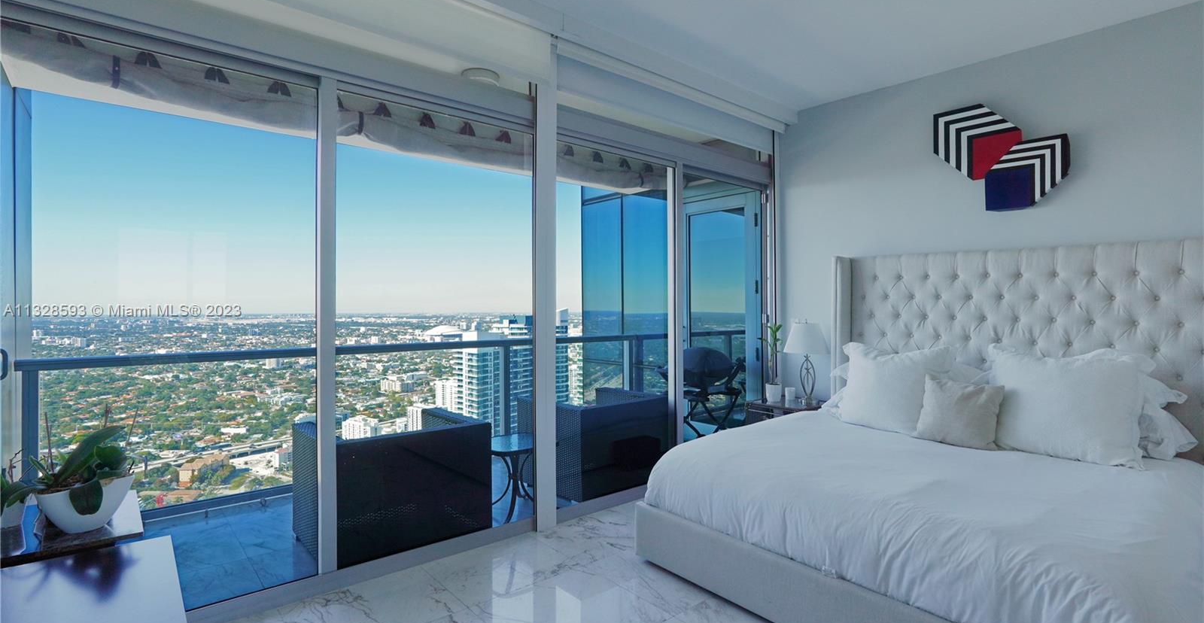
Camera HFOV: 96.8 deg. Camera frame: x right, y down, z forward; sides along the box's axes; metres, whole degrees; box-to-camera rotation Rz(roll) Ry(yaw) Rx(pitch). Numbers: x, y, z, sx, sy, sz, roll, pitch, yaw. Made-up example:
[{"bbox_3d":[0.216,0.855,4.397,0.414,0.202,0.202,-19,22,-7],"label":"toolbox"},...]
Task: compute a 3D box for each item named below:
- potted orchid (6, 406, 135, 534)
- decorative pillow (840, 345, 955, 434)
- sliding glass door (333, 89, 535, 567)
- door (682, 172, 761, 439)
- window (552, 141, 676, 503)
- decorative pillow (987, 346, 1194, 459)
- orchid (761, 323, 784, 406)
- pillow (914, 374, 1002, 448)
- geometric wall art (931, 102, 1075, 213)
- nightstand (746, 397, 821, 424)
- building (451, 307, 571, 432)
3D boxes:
[{"bbox_3d":[-1.533,0.437,1.550,0.250,0.325,0.200,0,0,-38],"label":"potted orchid"},{"bbox_3d":[1.821,0.440,3.314,0.190,0.540,0.610,32,-20,-37],"label":"decorative pillow"},{"bbox_3d":[-0.814,0.078,2.803,1.066,2.209,0.070,0,0,-38],"label":"sliding glass door"},{"bbox_3d":[0.981,0.072,4.206,0.982,2.229,0.070,0,0,-38],"label":"door"},{"bbox_3d":[0.121,0.074,3.534,1.005,2.233,0.070,0,0,-38],"label":"window"},{"bbox_3d":[2.389,0.440,2.715,0.200,0.540,0.640,32,-20,-37],"label":"decorative pillow"},{"bbox_3d":[1.366,0.399,4.280,0.150,0.640,0.160,0,0,0],"label":"orchid"},{"bbox_3d":[1.953,0.535,2.942,0.140,0.340,0.380,34,-22,-36],"label":"pillow"},{"bbox_3d":[2.562,-1.005,3.470,0.060,0.720,0.724,0,0,-44],"label":"geometric wall art"},{"bbox_3d":[1.509,0.996,4.243,0.450,0.548,0.520,0,0,-41],"label":"nightstand"},{"bbox_3d":[-49.900,57.000,303.800,24.000,118.000,67.000,0,0,40],"label":"building"}]

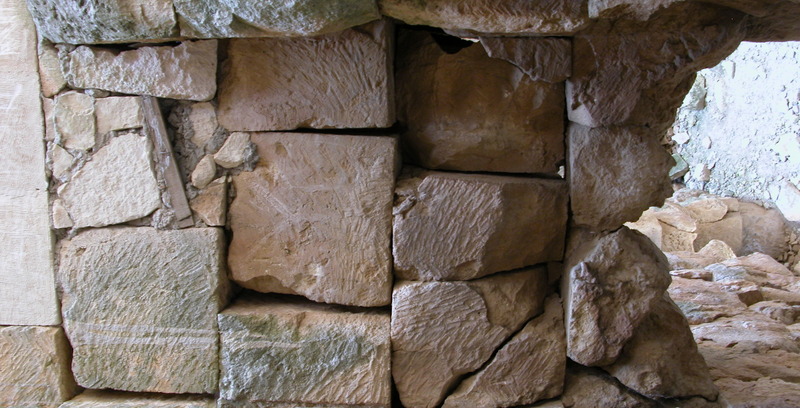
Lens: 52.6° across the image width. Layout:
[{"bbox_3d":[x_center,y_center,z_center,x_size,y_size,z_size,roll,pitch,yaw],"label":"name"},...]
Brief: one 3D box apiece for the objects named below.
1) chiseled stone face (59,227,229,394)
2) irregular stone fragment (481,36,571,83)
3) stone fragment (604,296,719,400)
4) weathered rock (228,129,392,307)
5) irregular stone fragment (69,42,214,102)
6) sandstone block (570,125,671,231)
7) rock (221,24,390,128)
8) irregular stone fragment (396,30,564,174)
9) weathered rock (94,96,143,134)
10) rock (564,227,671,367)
[{"bbox_3d":[-0.844,0.348,2.780,0.400,0.522,0.542,-90,0,-90],"label":"chiseled stone face"},{"bbox_3d":[0.420,-0.478,2.750,0.180,0.299,0.149,-90,0,-90],"label":"irregular stone fragment"},{"bbox_3d":[0.876,0.486,2.845,0.330,0.385,0.348,-90,0,-90],"label":"stone fragment"},{"bbox_3d":[-0.257,0.039,2.540,0.320,0.494,0.512,-90,0,-88],"label":"weathered rock"},{"bbox_3d":[-0.719,-0.374,2.350,0.220,0.421,0.166,-90,0,-88],"label":"irregular stone fragment"},{"bbox_3d":[0.732,-0.088,2.815,0.350,0.343,0.353,-90,0,-90],"label":"sandstone block"},{"bbox_3d":[-0.278,-0.384,2.530,0.300,0.512,0.324,-90,0,-88],"label":"rock"},{"bbox_3d":[0.280,-0.347,2.910,0.380,0.584,0.491,-90,0,-90],"label":"irregular stone fragment"},{"bbox_3d":[-0.790,-0.250,2.320,0.100,0.135,0.107,-90,0,-88],"label":"weathered rock"},{"bbox_3d":[0.711,0.305,2.765,0.330,0.350,0.455,-90,0,-90],"label":"rock"}]

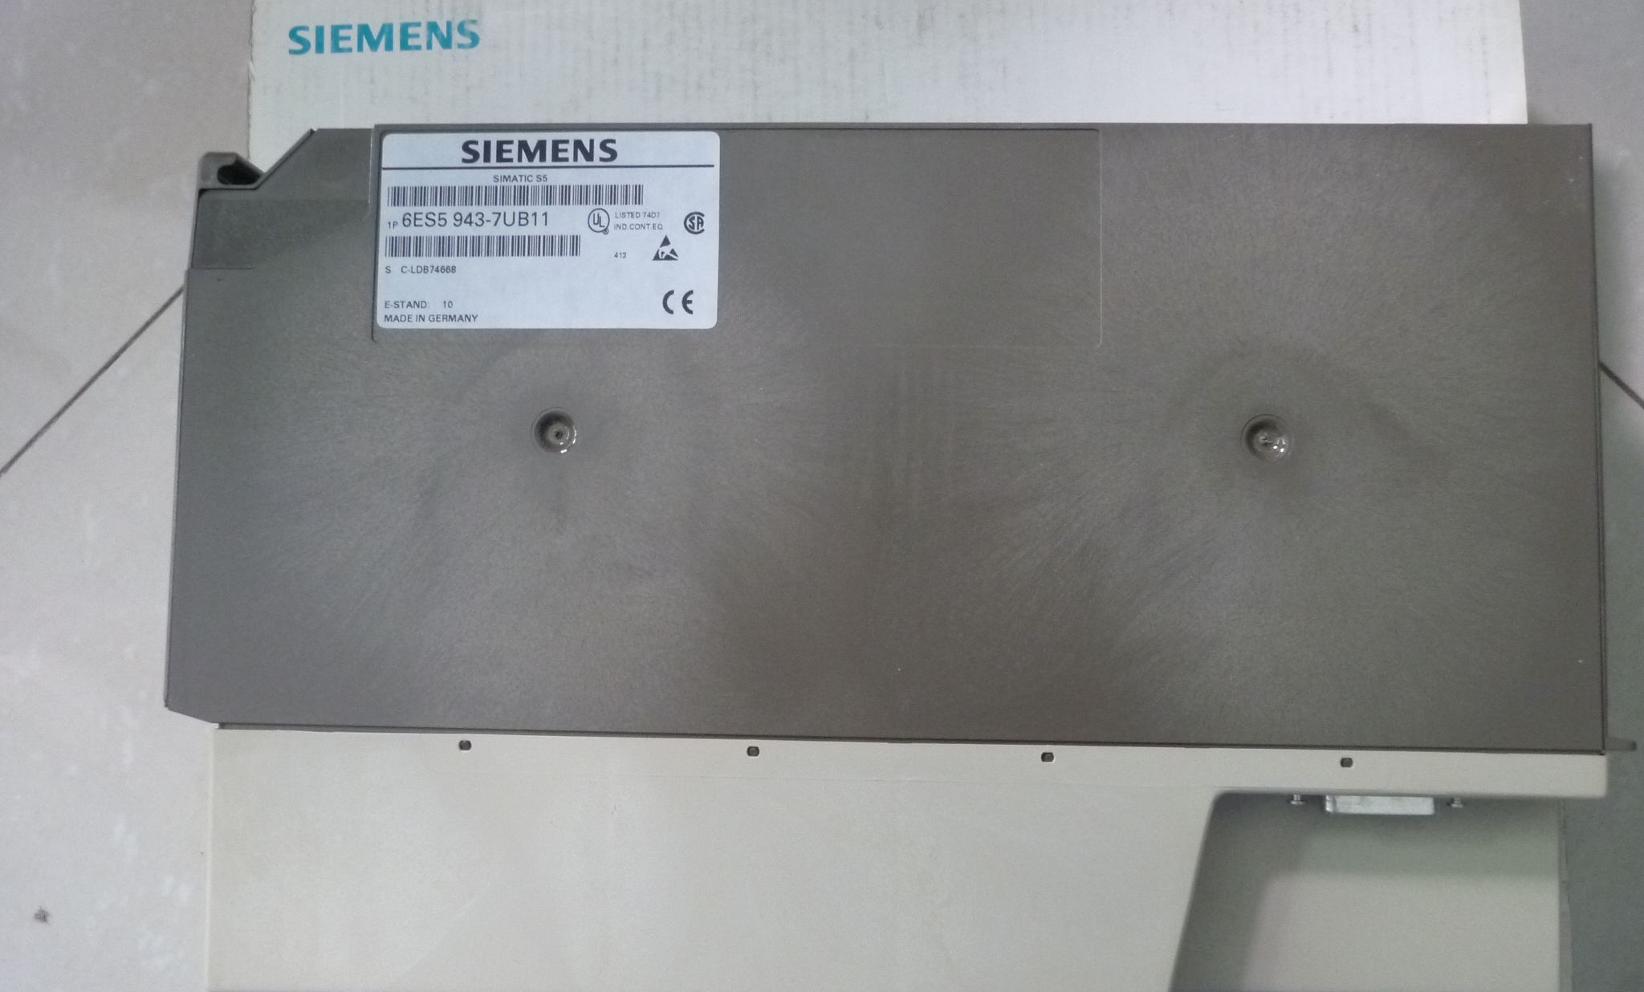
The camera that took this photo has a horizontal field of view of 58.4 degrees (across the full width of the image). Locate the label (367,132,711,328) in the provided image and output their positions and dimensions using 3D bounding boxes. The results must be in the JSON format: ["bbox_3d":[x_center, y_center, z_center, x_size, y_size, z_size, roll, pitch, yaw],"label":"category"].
[{"bbox_3d":[-0.060,-0.058,0.322,0.075,0.001,0.044,1,86,3],"label":"label"}]

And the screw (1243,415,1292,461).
[{"bbox_3d":[0.094,-0.012,0.312,0.010,0.005,0.010,1,86,3],"label":"screw"}]

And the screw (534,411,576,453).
[{"bbox_3d":[-0.058,-0.014,0.320,0.009,0.005,0.009,1,86,3],"label":"screw"}]

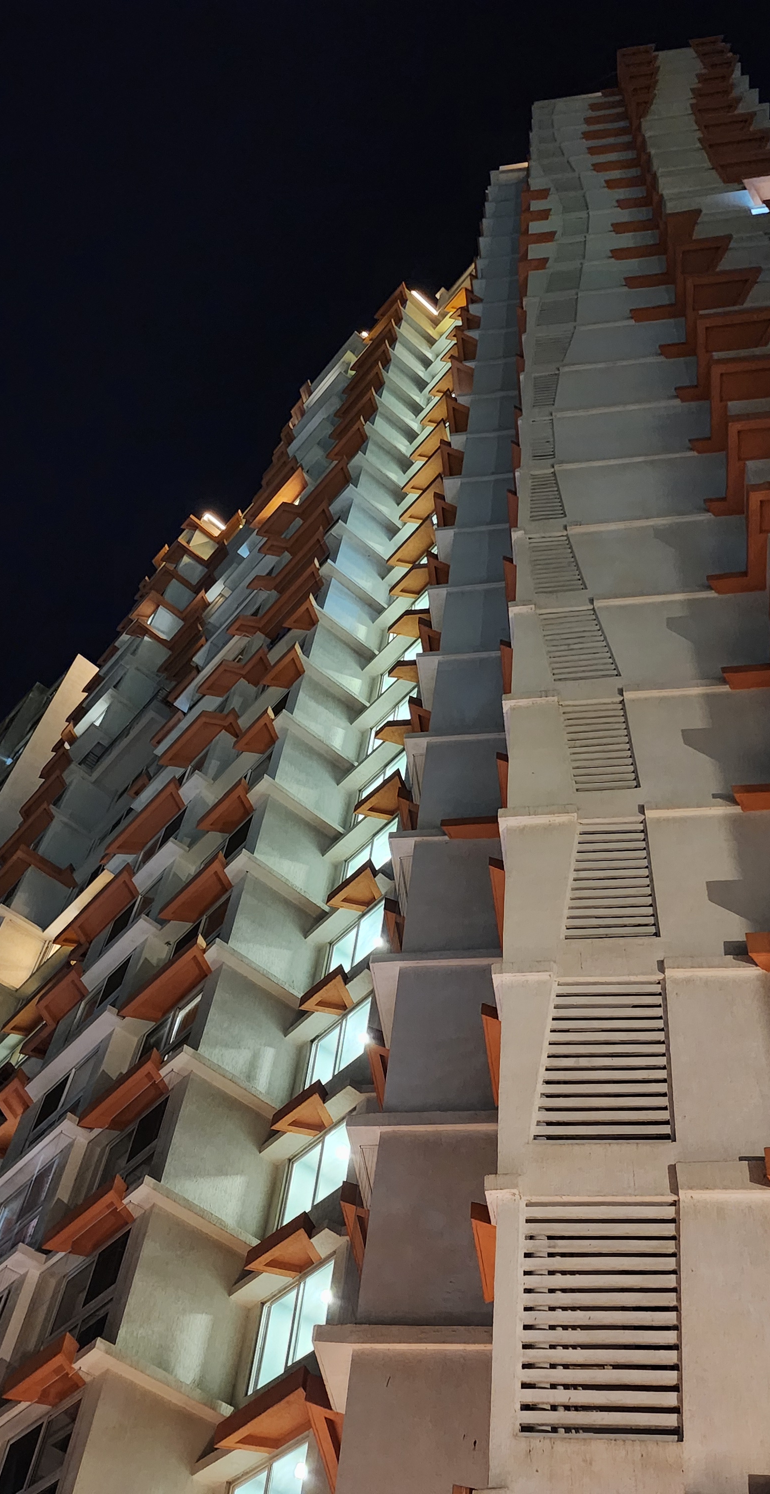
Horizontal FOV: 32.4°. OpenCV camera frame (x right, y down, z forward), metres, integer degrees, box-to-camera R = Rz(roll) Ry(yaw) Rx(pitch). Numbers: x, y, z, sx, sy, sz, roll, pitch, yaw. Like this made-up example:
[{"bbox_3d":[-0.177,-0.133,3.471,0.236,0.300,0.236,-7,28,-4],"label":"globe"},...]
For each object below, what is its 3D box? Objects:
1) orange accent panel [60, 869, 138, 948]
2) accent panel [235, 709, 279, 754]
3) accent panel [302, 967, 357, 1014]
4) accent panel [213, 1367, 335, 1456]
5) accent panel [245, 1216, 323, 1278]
[{"bbox_3d":[-7.552,4.293,36.117,0.747,0.330,3.307,37,-59,-18],"label":"orange accent panel"},{"bbox_3d":[-3.337,-0.317,36.275,0.700,0.330,1.570,37,-59,-18],"label":"accent panel"},{"bbox_3d":[-1.081,5.416,28.887,0.730,0.370,1.500,37,-59,-18],"label":"accent panel"},{"bbox_3d":[-1.597,10.139,19.984,0.735,0.306,2.361,37,-59,-17],"label":"accent panel"},{"bbox_3d":[-1.695,9.207,24.158,0.775,0.350,1.738,37,-59,-18],"label":"accent panel"}]

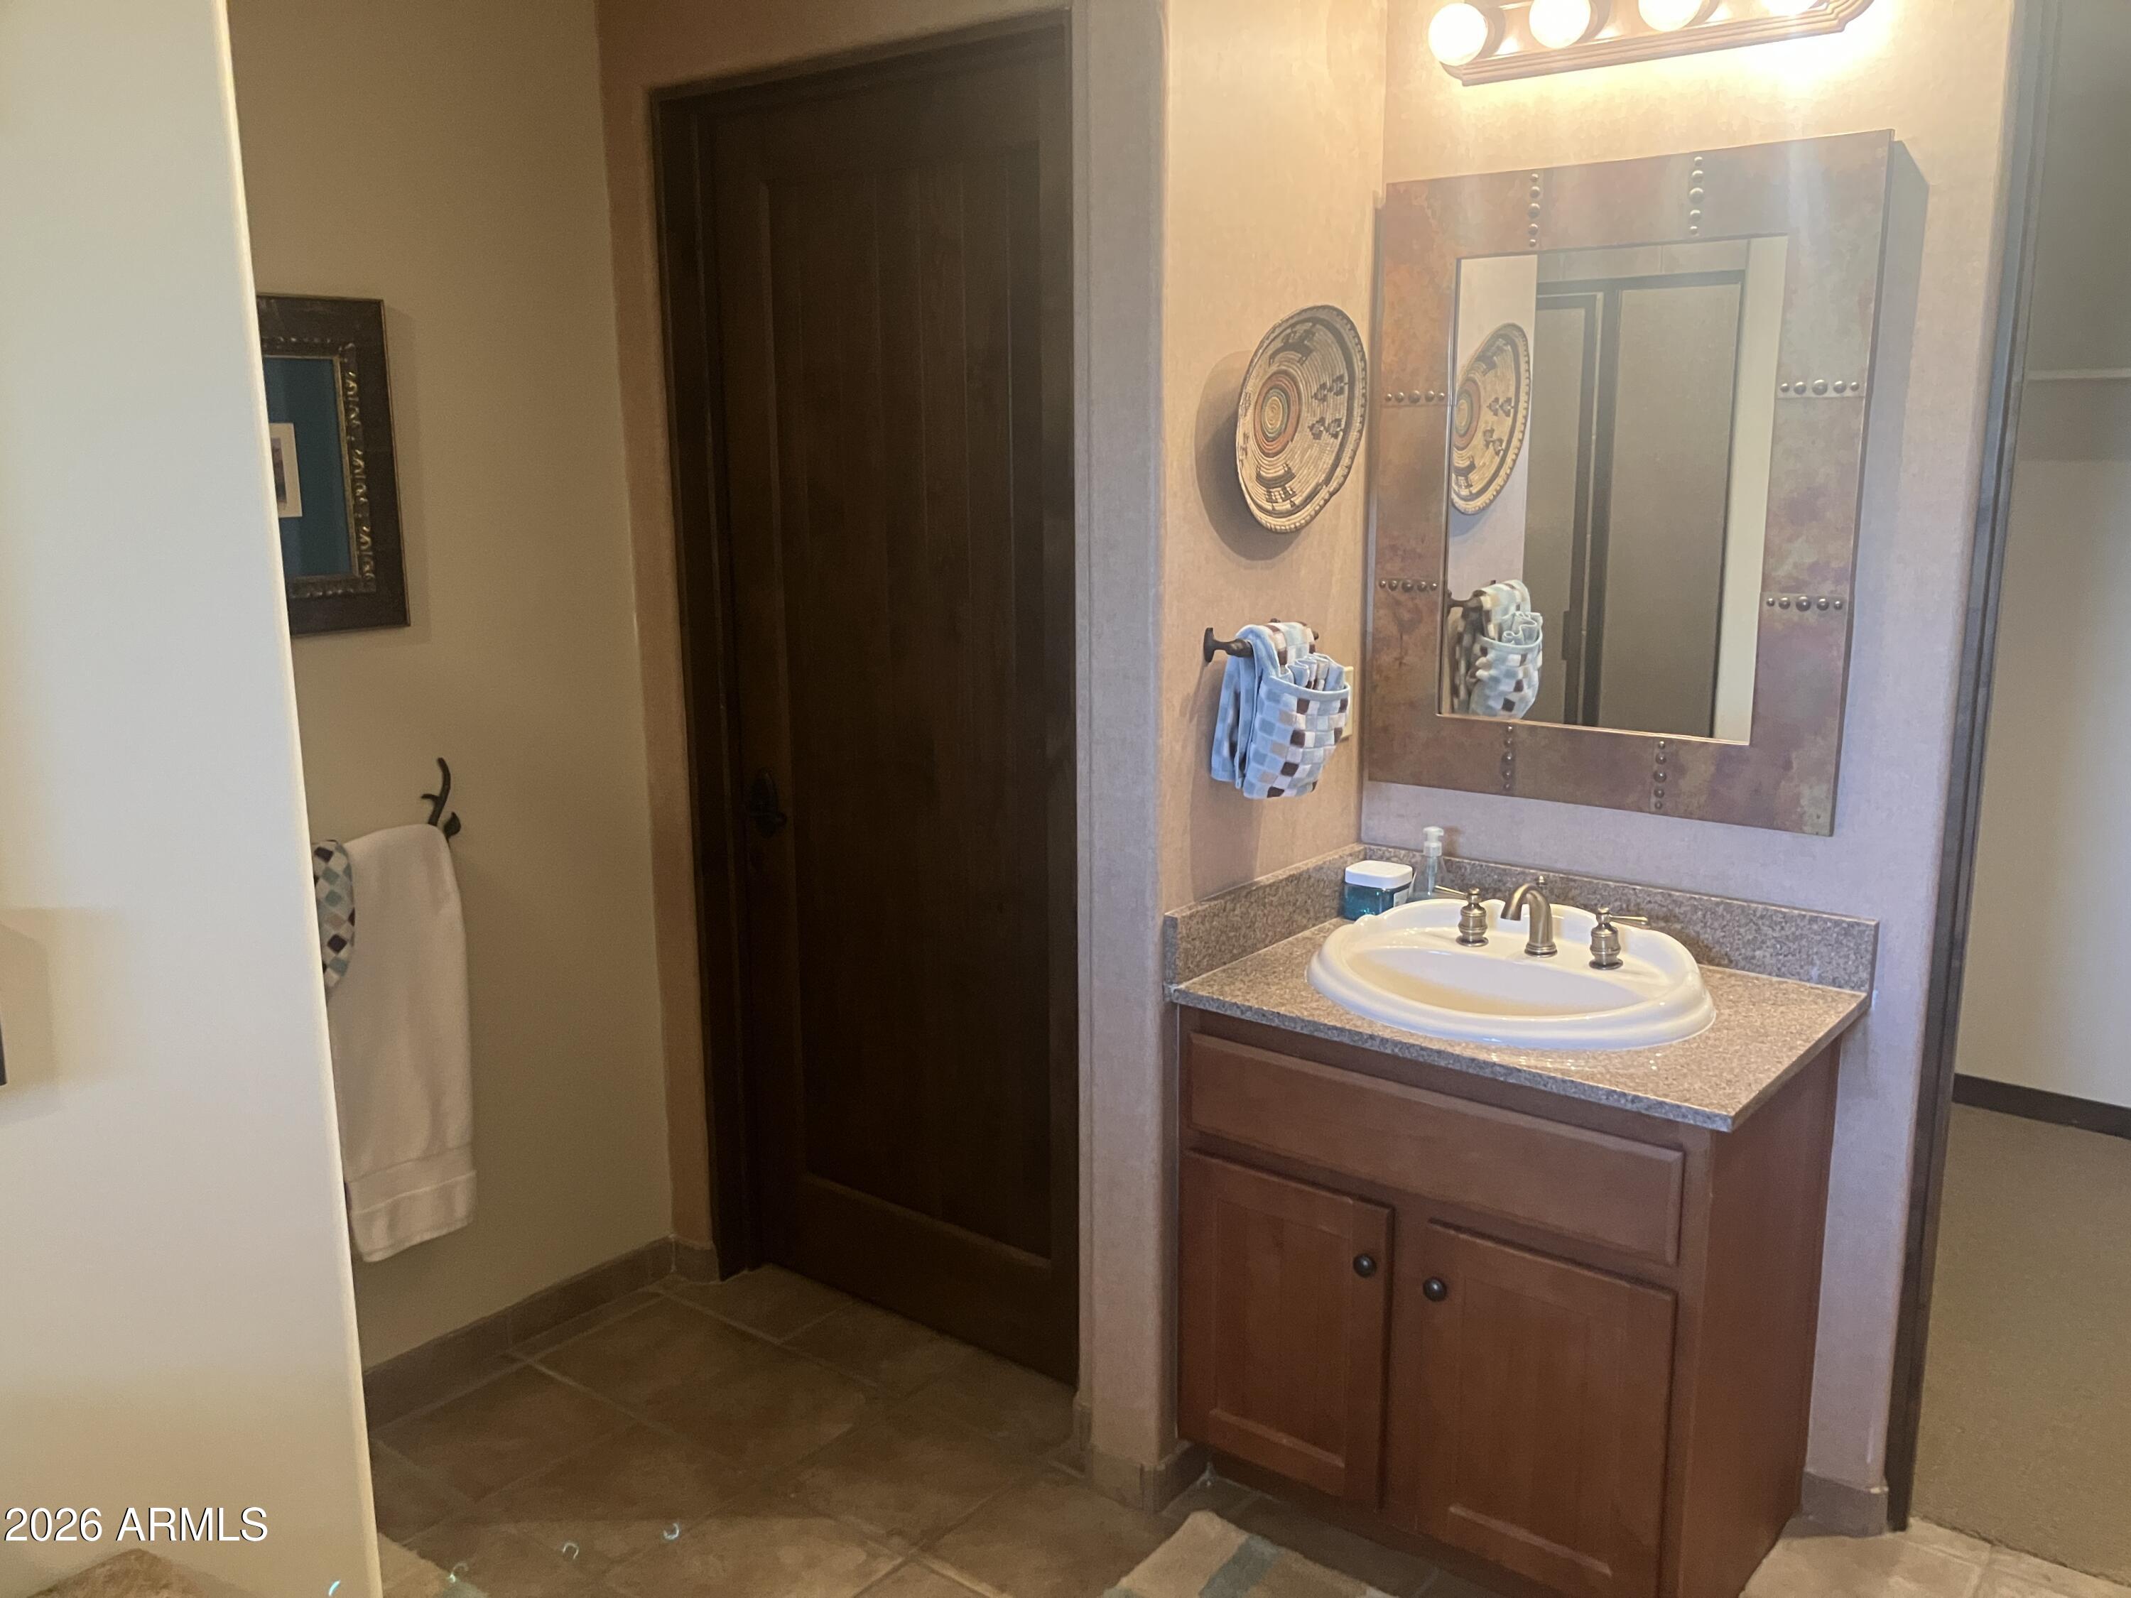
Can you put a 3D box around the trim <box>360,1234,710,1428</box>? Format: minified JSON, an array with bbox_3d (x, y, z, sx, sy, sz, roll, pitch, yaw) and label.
[{"bbox_3d":[-1.014,0.946,3.009,0.015,0.080,0.830,8,14,38],"label":"trim"}]

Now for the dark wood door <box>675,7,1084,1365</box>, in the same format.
[{"bbox_3d":[-0.258,-0.094,2.940,0.833,2.130,0.045,8,14,38],"label":"dark wood door"}]

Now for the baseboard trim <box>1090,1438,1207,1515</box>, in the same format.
[{"bbox_3d":[0.122,1.017,2.650,0.137,0.077,0.120,9,15,38],"label":"baseboard trim"}]

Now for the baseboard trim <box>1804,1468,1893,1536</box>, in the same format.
[{"bbox_3d":[1.147,1.034,2.540,0.112,0.071,0.016,9,15,38],"label":"baseboard trim"}]

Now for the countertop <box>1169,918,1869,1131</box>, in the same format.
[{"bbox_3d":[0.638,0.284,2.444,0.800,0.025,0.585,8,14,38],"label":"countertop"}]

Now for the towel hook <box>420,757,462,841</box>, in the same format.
[{"bbox_3d":[-1.006,0.011,2.772,0.072,0.151,0.050,9,15,38],"label":"towel hook"}]

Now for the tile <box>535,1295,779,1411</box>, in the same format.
[{"bbox_3d":[-0.728,0.983,3.047,0.300,0.010,0.300,8,14,38],"label":"tile"}]

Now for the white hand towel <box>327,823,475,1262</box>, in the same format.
[{"bbox_3d":[-1.069,0.387,2.763,0.080,0.700,0.210,8,14,38],"label":"white hand towel"}]

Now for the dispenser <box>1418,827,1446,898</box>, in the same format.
[{"bbox_3d":[0.581,0.127,2.735,0.070,0.170,0.065,8,14,38],"label":"dispenser"}]

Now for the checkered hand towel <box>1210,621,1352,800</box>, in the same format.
[{"bbox_3d":[0.310,-0.135,2.456,0.126,0.235,0.205,9,15,38],"label":"checkered hand towel"}]

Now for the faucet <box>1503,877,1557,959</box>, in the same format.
[{"bbox_3d":[0.669,0.178,2.489,0.050,0.115,0.155,8,14,38],"label":"faucet"}]

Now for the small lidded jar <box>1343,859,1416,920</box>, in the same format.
[{"bbox_3d":[0.511,0.150,2.804,0.080,0.079,0.074,9,15,38],"label":"small lidded jar"}]

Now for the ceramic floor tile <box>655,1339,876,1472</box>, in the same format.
[{"bbox_3d":[-0.497,1.021,2.870,0.293,0.010,0.296,9,15,38],"label":"ceramic floor tile"}]

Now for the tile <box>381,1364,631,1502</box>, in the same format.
[{"bbox_3d":[-0.918,1.034,2.823,0.293,0.010,0.290,9,15,38],"label":"tile"}]

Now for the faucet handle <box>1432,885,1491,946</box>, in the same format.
[{"bbox_3d":[0.595,0.172,2.587,0.088,0.082,0.050,9,15,38],"label":"faucet handle"}]

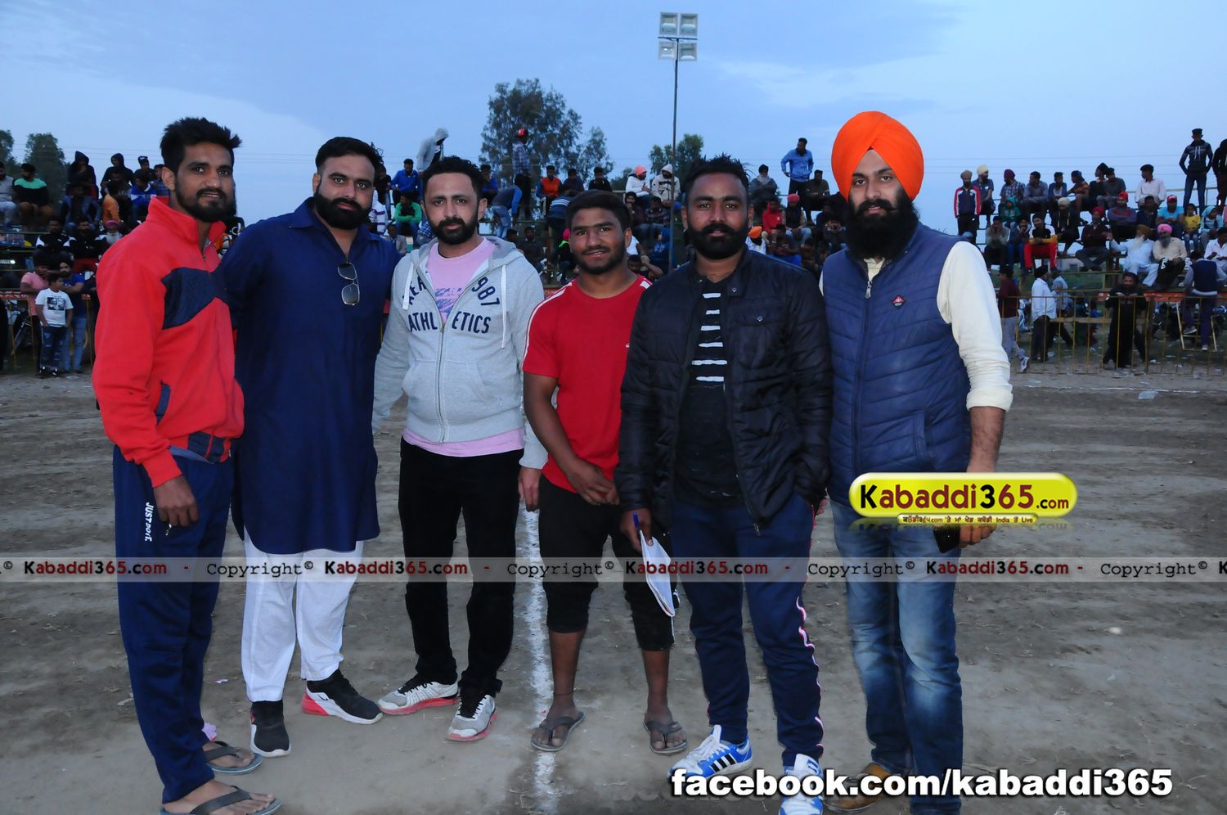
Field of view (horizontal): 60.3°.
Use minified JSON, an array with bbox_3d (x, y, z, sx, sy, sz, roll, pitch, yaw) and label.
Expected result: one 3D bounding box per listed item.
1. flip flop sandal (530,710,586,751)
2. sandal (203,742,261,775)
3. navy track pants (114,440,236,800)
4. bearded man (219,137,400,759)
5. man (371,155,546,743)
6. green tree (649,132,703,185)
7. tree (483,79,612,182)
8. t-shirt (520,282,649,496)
[{"bbox_3d":[-0.158,0.962,3.221,0.105,0.060,0.260,2,7,15],"label":"flip flop sandal"},{"bbox_3d":[-1.147,0.987,3.000,0.290,0.065,0.110,0,6,-4],"label":"sandal"},{"bbox_3d":[-1.135,0.519,2.772,0.310,0.930,0.420,1,6,10],"label":"navy track pants"},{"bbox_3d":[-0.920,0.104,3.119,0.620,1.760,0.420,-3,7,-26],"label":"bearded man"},{"bbox_3d":[-0.480,0.115,3.201,0.560,1.720,0.420,2,6,14],"label":"man"},{"bbox_3d":[2.737,-7.938,46.452,3.200,8.040,3.200,0,6,0],"label":"green tree"},{"bbox_3d":[-2.858,-8.738,44.565,5.600,10.050,5.600,0,6,0],"label":"tree"},{"bbox_3d":[-0.027,-0.068,3.130,0.470,0.635,0.270,0,6,0],"label":"t-shirt"}]

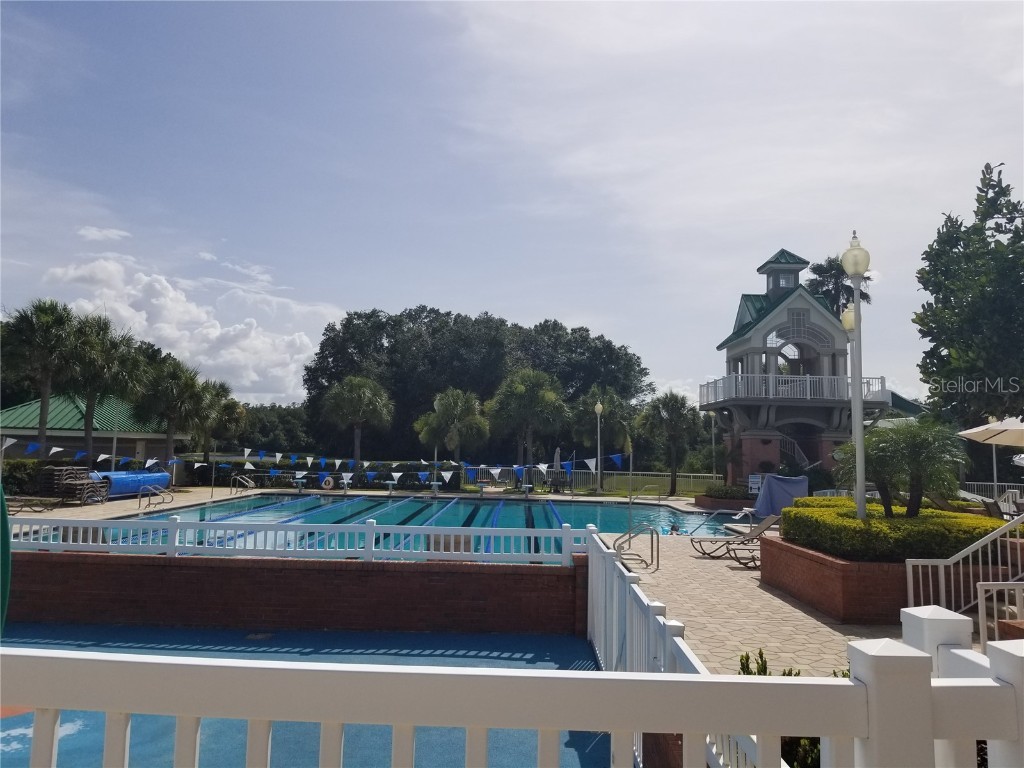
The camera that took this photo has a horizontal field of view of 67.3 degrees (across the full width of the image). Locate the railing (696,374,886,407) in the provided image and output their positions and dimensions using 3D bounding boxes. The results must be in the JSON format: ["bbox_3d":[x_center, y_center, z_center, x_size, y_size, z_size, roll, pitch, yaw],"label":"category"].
[{"bbox_3d":[14.104,0.480,40.063,7.110,1.240,7.000,1,-5,1],"label":"railing"}]

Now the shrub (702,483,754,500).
[{"bbox_3d":[8.832,4.360,30.948,2.500,0.750,1.800,1,-5,1],"label":"shrub"}]

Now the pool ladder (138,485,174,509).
[{"bbox_3d":[-11.970,3.816,25.883,0.860,0.791,0.560,1,-5,1],"label":"pool ladder"}]

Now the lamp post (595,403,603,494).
[{"bbox_3d":[4.745,3.442,42.317,0.450,5.135,0.450,1,-5,1],"label":"lamp post"}]

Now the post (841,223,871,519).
[{"bbox_3d":[5.307,0.123,11.778,0.430,5.040,0.430,1,-5,1],"label":"post"}]

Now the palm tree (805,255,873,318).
[{"bbox_3d":[18.372,-0.510,43.033,3.841,13.729,3.841,1,-5,1],"label":"palm tree"}]

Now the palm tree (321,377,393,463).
[{"bbox_3d":[-8.663,2.650,42.517,4.124,6.160,4.124,1,-5,1],"label":"palm tree"}]

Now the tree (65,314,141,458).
[{"bbox_3d":[-17.872,0.832,33.230,3.509,7.758,3.509,1,-5,1],"label":"tree"}]

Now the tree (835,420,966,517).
[{"bbox_3d":[6.509,1.650,12.842,2.208,2.080,2.208,1,-5,1],"label":"tree"}]

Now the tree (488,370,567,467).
[{"bbox_3d":[0.800,2.487,42.438,4.420,6.720,4.420,1,-5,1],"label":"tree"}]

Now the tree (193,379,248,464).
[{"bbox_3d":[-16.339,2.606,43.110,3.130,5.850,3.130,1,-5,1],"label":"tree"}]

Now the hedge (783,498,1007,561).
[{"bbox_3d":[6.150,2.399,12.780,3.100,0.560,5.000,1,-5,1],"label":"hedge"}]

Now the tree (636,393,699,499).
[{"bbox_3d":[8.302,3.105,40.799,3.410,5.540,3.410,1,-5,1],"label":"tree"}]

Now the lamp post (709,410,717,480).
[{"bbox_3d":[12.474,3.929,47.720,0.450,4.948,0.450,1,-5,1],"label":"lamp post"}]

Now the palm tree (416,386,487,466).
[{"bbox_3d":[-3.535,3.113,44.939,4.330,5.720,4.330,1,-5,1],"label":"palm tree"}]

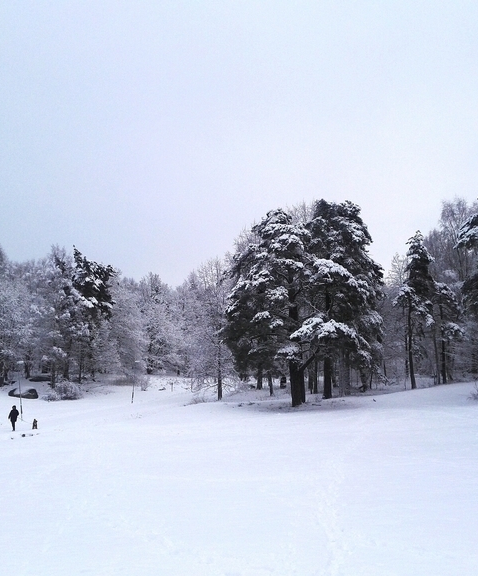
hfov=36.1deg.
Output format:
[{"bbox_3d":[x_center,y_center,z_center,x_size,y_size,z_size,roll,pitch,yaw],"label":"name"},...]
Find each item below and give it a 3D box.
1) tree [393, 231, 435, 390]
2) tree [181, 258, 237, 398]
[{"bbox_3d":[20.804,2.531,87.401,5.000,18.960,4.900,0,-8,0],"label":"tree"},{"bbox_3d":[-3.032,4.370,79.136,6.600,15.370,6.400,0,-8,0],"label":"tree"}]

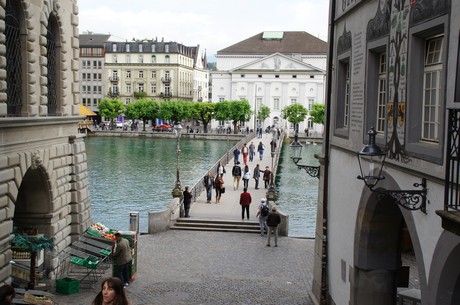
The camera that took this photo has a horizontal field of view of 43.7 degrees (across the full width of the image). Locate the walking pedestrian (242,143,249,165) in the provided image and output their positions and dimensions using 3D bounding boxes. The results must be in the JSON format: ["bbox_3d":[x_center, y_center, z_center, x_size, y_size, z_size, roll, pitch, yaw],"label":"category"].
[{"bbox_3d":[1.343,0.167,49.151,0.560,1.800,0.400,1,5,6],"label":"walking pedestrian"}]

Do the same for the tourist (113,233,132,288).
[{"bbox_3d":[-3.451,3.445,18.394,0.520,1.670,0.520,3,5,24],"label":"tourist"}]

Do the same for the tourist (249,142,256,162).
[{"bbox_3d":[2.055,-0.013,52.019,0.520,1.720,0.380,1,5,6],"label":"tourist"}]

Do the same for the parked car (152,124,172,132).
[{"bbox_3d":[-12.169,-4.543,103.518,4.000,1.450,1.750,1,5,3],"label":"parked car"}]

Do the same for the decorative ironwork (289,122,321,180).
[{"bbox_3d":[2.701,0.102,20.200,1.150,1.620,0.480,1,5,-2],"label":"decorative ironwork"}]

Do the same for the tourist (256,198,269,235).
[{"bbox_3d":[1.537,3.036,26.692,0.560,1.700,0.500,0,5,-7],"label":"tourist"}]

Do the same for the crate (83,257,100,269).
[{"bbox_3d":[-4.771,3.805,19.800,0.450,0.260,0.360,4,21,37],"label":"crate"}]

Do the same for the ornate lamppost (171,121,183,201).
[{"bbox_3d":[-2.568,0.426,28.642,0.530,3.850,0.530,1,5,6],"label":"ornate lamppost"}]

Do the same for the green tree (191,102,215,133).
[{"bbox_3d":[-4.440,-5.755,96.792,4.500,5.170,4.500,1,5,5],"label":"green tree"}]

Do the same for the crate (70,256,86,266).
[{"bbox_3d":[-5.286,3.798,20.000,0.480,0.220,0.360,4,21,37],"label":"crate"}]

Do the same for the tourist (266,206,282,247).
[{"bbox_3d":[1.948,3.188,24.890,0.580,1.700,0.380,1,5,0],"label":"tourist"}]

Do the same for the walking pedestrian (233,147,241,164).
[{"bbox_3d":[0.588,0.220,49.224,0.540,1.660,0.380,1,5,6],"label":"walking pedestrian"}]

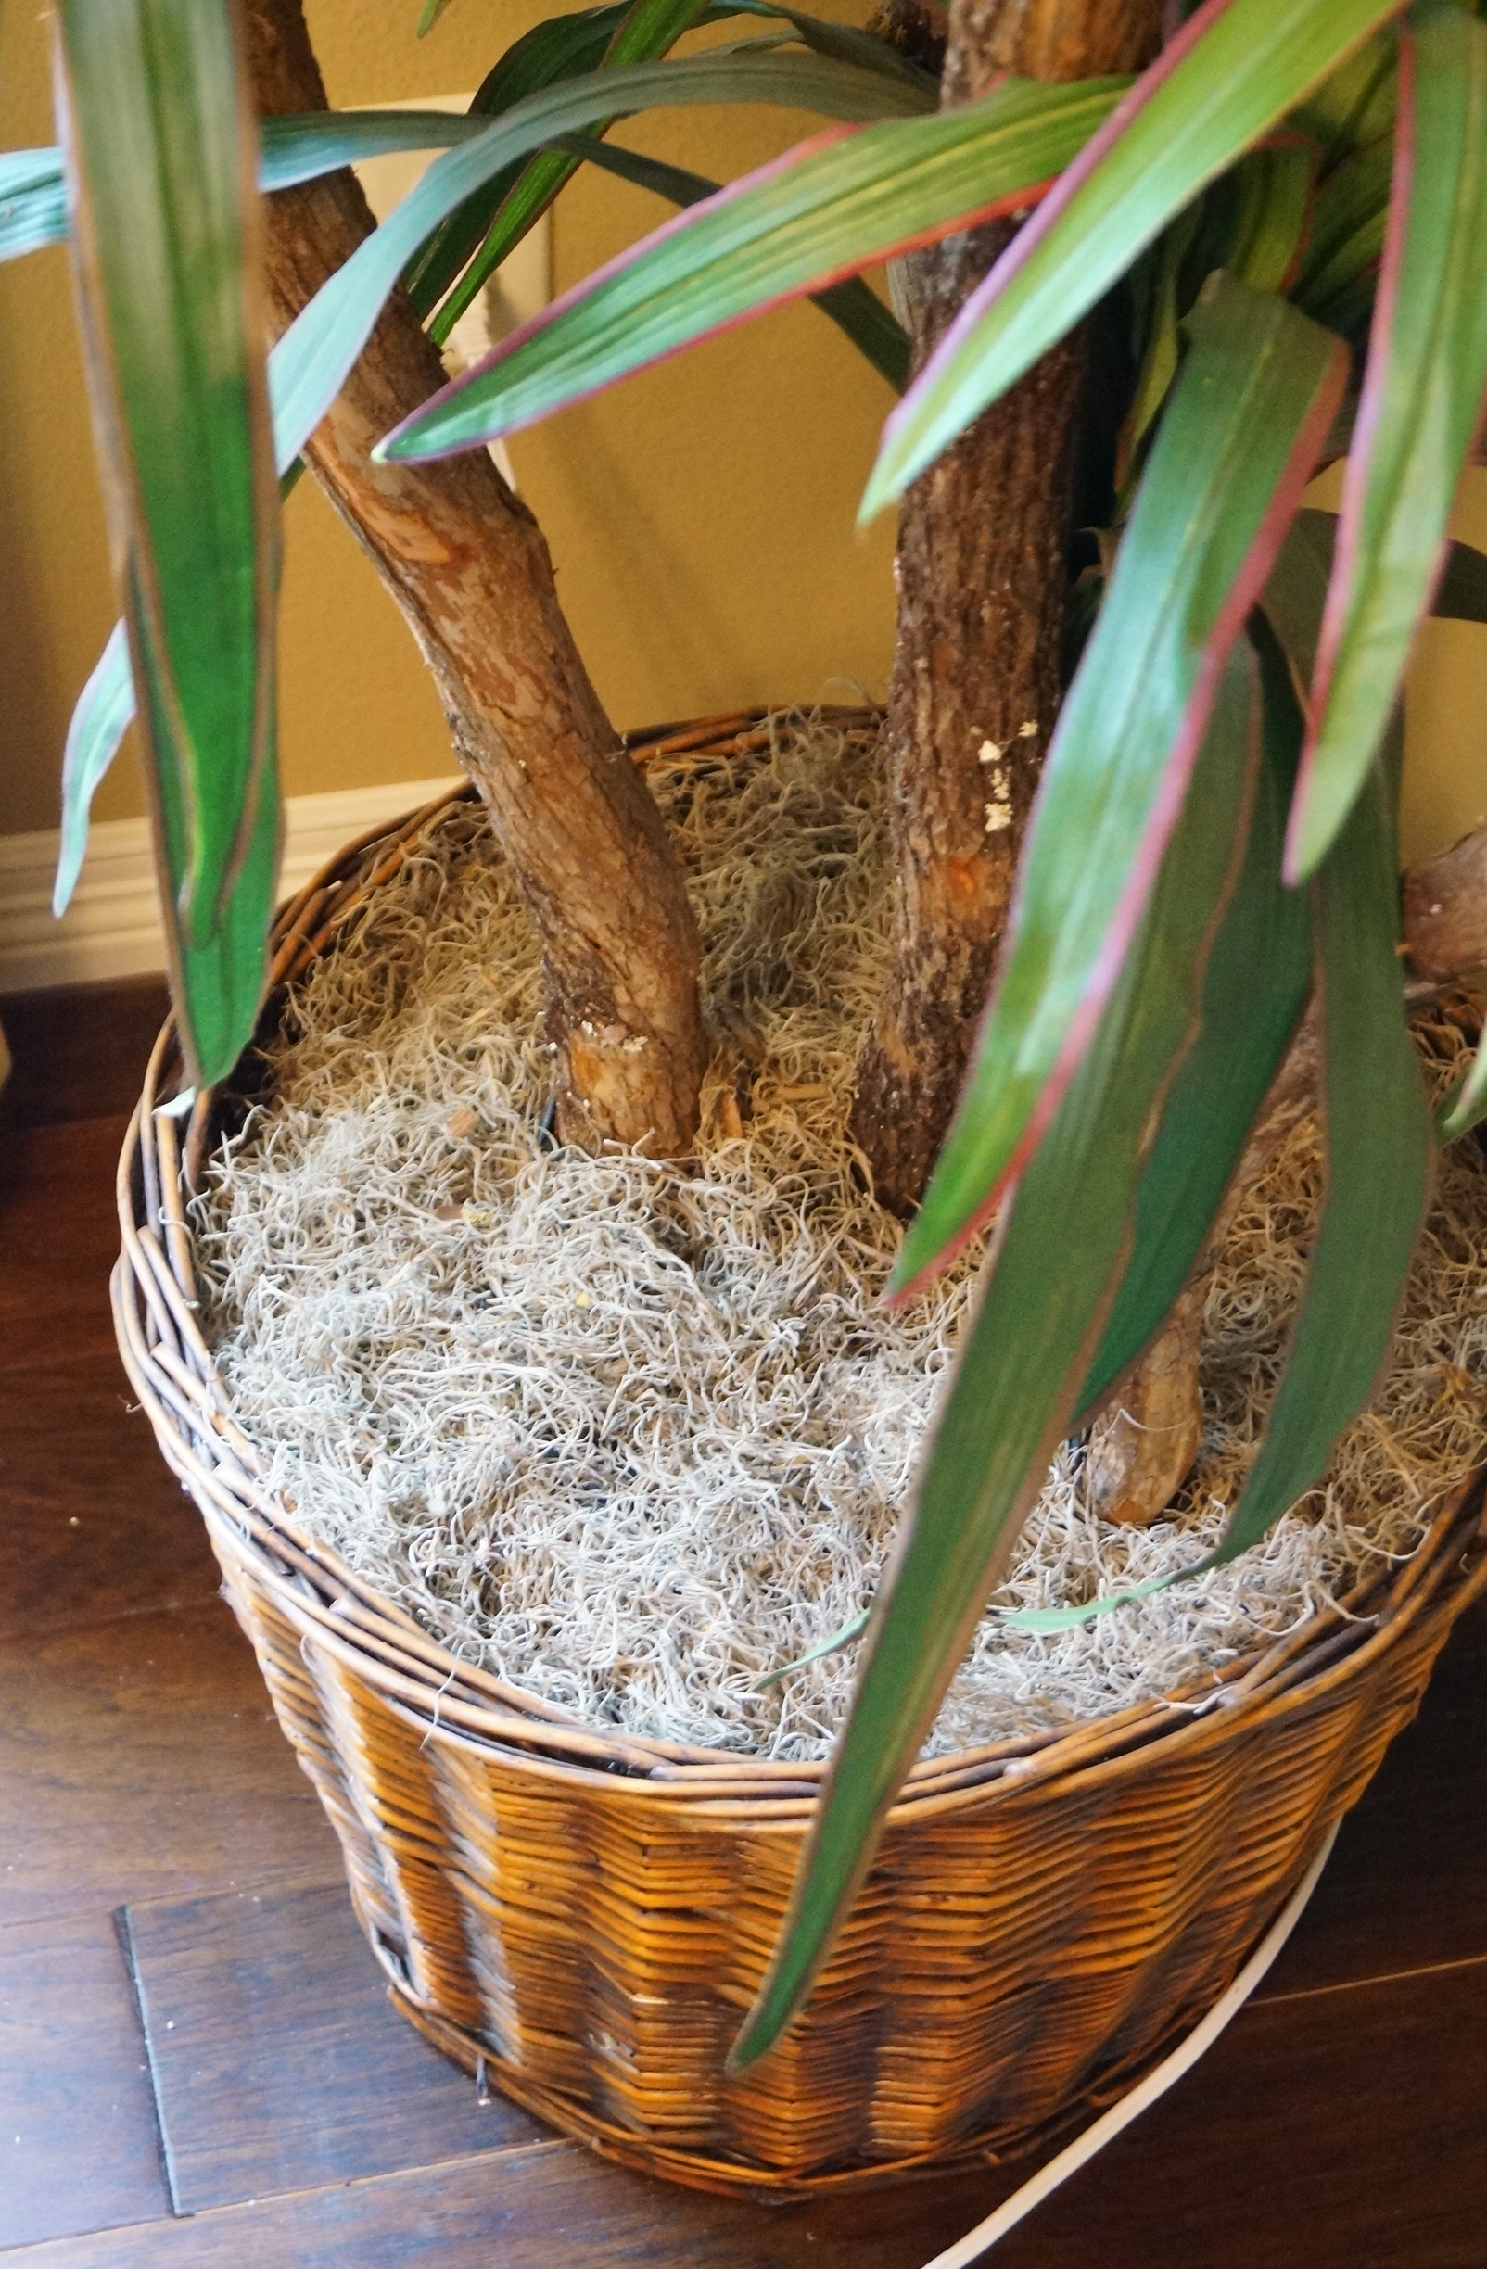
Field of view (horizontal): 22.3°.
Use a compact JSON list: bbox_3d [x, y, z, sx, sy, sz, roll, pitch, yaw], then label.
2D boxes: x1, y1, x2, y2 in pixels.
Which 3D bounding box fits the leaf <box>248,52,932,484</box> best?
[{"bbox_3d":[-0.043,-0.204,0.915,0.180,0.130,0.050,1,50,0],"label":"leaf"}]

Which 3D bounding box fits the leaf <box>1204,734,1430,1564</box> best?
[{"bbox_3d":[0.145,0.004,0.945,0.045,0.280,0.045,4,41,0],"label":"leaf"}]

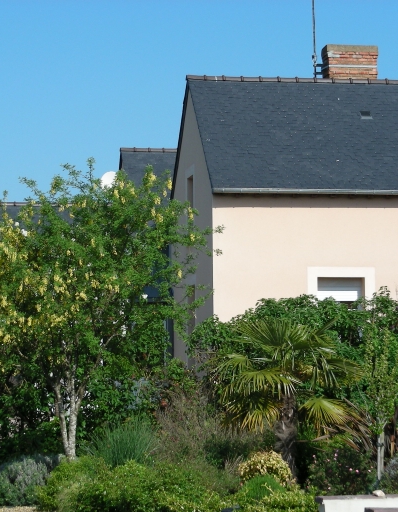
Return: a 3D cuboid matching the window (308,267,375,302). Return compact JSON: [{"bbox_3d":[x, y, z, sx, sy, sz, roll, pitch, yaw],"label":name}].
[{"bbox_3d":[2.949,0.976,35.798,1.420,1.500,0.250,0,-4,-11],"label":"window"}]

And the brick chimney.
[{"bbox_3d":[3.471,-4.353,39.321,1.150,0.850,0.500,0,-4,-11],"label":"brick chimney"}]

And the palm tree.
[{"bbox_3d":[1.112,1.824,21.800,1.880,2.120,1.850,-1,-4,0],"label":"palm tree"}]

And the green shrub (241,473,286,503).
[{"bbox_3d":[0.715,2.587,19.000,0.510,0.340,0.480,-1,-4,0],"label":"green shrub"}]

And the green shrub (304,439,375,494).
[{"bbox_3d":[1.606,2.412,19.600,0.800,0.650,0.720,-1,-4,0],"label":"green shrub"}]

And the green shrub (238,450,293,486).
[{"bbox_3d":[0.776,2.496,20.000,0.630,0.460,0.600,-1,-4,0],"label":"green shrub"}]

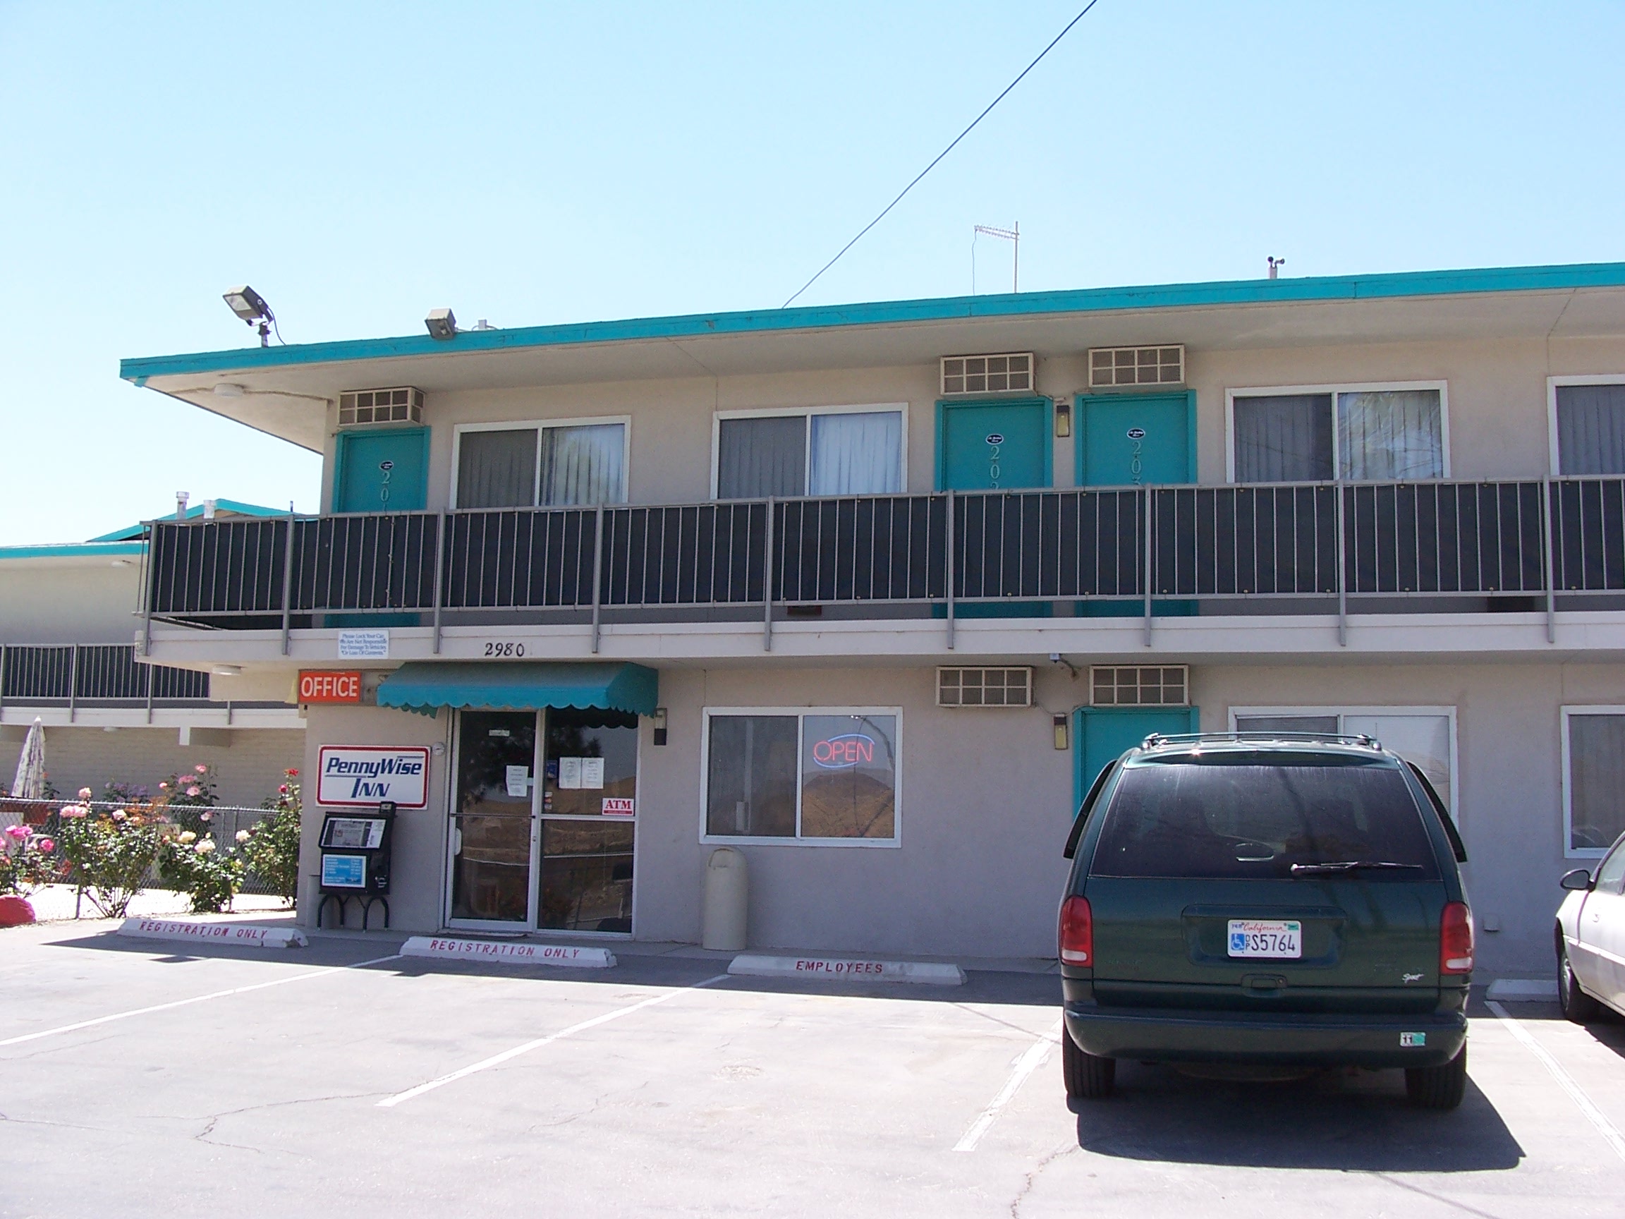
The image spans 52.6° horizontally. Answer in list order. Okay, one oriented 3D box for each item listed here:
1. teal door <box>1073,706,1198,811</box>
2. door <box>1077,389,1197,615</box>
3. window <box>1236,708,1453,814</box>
[{"bbox_3d":[2.743,1.885,13.858,1.037,2.118,0.100,-1,-8,15],"label":"teal door"},{"bbox_3d":[2.862,-0.894,14.513,1.057,2.078,0.100,-1,-8,14],"label":"door"},{"bbox_3d":[4.451,1.439,13.789,1.847,1.248,0.100,-1,-8,14],"label":"window"}]

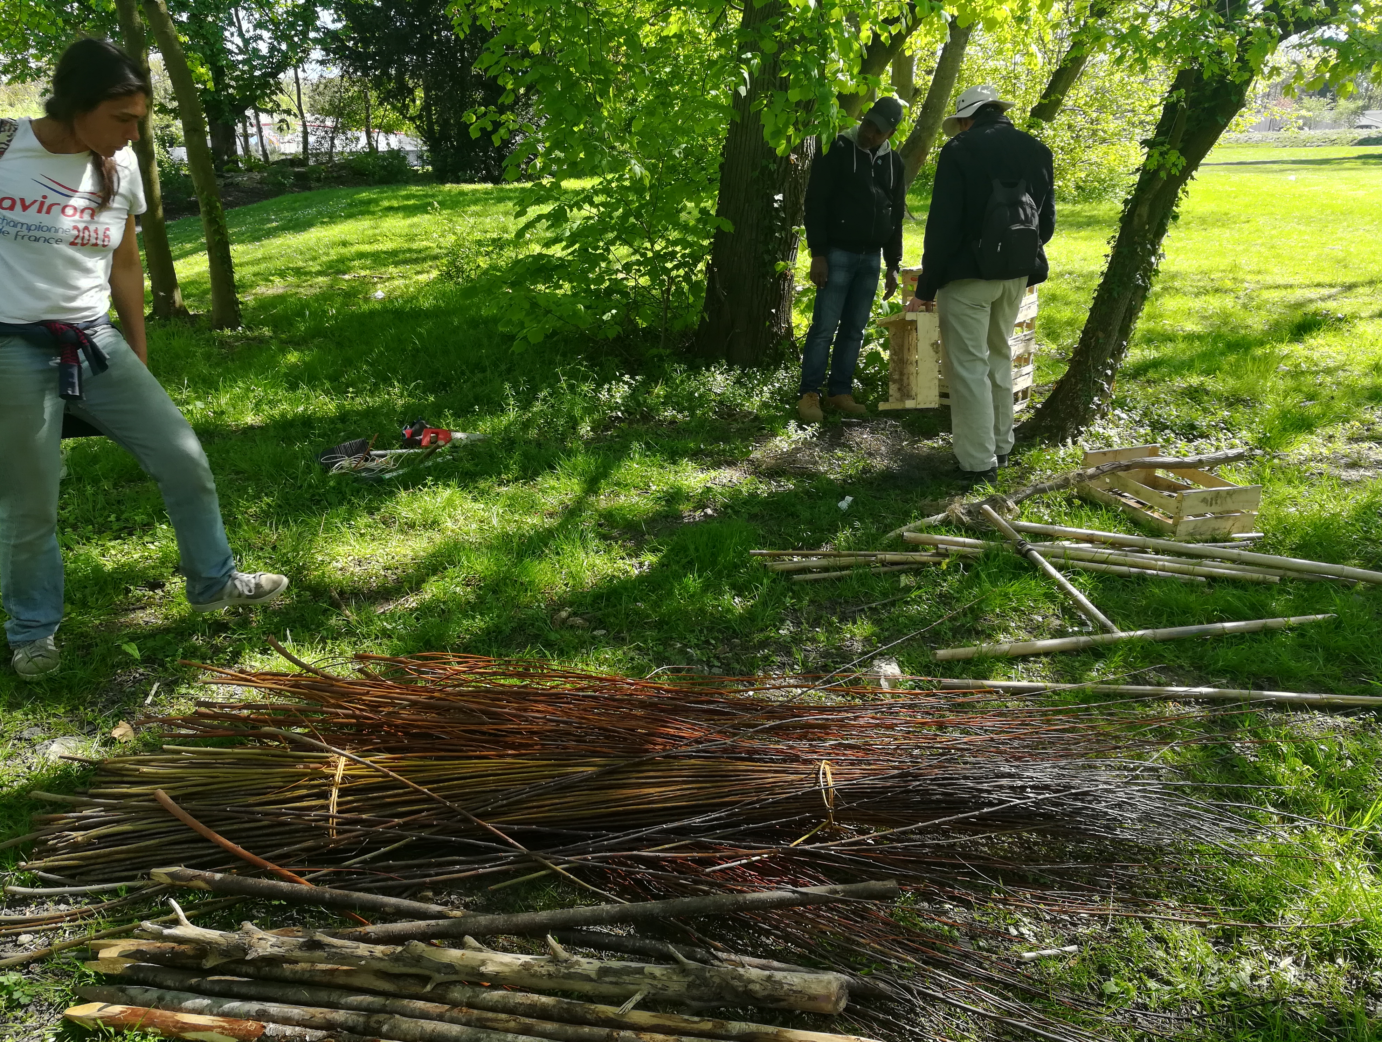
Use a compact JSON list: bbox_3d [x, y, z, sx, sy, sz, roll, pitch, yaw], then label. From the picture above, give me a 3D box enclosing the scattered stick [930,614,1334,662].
[{"bbox_3d":[1.488,0.378,3.440,1.438,0.036,0.036,-4,21,-10],"label":"scattered stick"}]

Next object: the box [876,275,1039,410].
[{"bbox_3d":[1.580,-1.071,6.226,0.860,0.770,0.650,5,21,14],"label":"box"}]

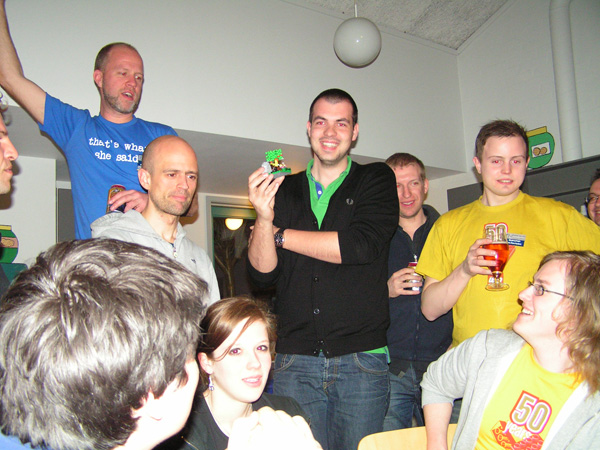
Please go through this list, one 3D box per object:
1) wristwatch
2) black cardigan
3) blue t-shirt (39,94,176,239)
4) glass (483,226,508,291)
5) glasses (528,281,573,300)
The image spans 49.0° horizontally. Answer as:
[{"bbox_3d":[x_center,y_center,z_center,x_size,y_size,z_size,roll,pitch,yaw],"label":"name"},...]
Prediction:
[{"bbox_3d":[-0.056,0.041,1.980,0.043,0.062,0.053,10,0,25],"label":"wristwatch"},{"bbox_3d":[0.072,0.113,2.100,0.480,0.630,0.350,-5,-7,17],"label":"black cardigan"},{"bbox_3d":[-0.634,-0.083,2.240,0.530,0.680,0.330,0,-7,-23],"label":"blue t-shirt"},{"bbox_3d":[0.552,0.091,1.850,0.075,0.175,0.075,-3,-16,18],"label":"glass"},{"bbox_3d":[0.651,0.179,1.650,0.142,0.042,0.137,17,7,-8],"label":"glasses"}]

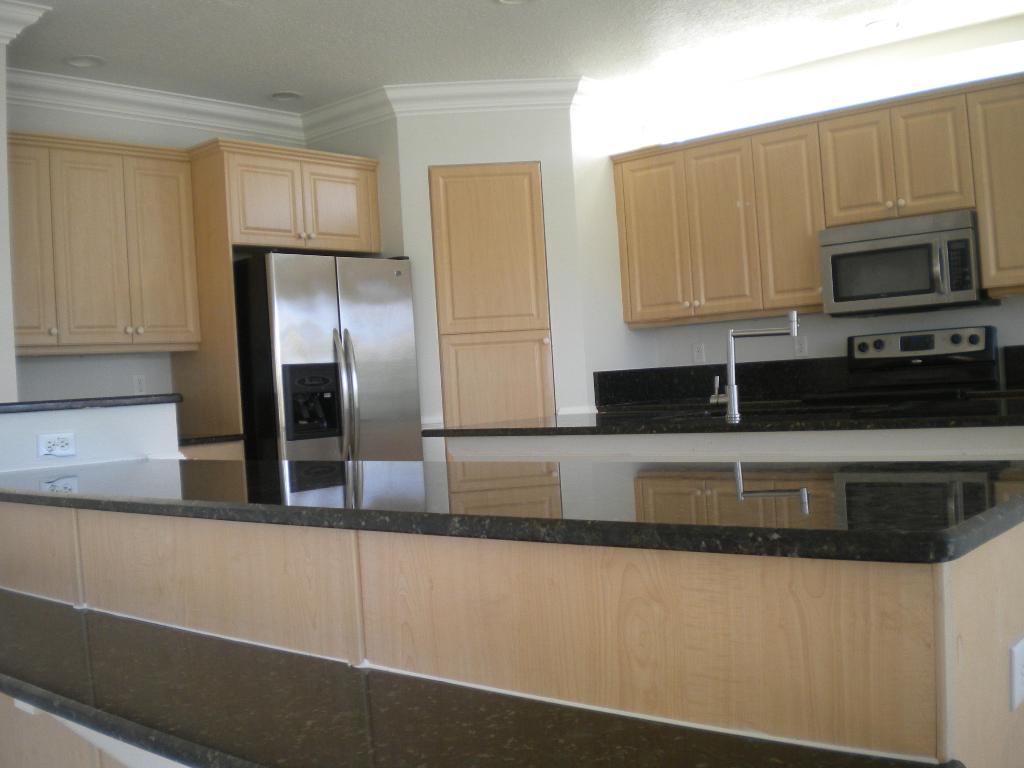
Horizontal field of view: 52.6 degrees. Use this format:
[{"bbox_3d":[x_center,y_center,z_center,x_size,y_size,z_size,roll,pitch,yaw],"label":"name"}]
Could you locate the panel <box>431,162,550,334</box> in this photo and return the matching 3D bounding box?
[{"bbox_3d":[-0.117,-0.748,5.695,0.610,0.935,0.035,-3,1,-3],"label":"panel"}]

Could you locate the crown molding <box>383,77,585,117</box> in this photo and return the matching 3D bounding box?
[{"bbox_3d":[-0.152,-1.577,5.676,1.062,0.151,0.095,-3,1,-2],"label":"crown molding"}]

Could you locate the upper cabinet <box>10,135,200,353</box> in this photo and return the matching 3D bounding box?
[{"bbox_3d":[-2.095,-0.650,5.097,0.335,1.016,1.016,-2,2,43],"label":"upper cabinet"}]

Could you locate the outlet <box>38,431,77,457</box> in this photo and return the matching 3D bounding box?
[{"bbox_3d":[-1.512,0.202,3.440,0.116,0.072,0.010,-4,1,-28],"label":"outlet"}]

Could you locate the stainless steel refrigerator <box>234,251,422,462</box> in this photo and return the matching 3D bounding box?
[{"bbox_3d":[-1.081,0.241,5.628,0.844,1.797,0.901,-2,2,43],"label":"stainless steel refrigerator"}]

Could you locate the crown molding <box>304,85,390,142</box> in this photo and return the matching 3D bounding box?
[{"bbox_3d":[-0.971,-1.535,5.954,0.860,0.151,0.095,-2,2,43],"label":"crown molding"}]

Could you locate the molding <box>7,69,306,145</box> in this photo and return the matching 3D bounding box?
[{"bbox_3d":[-1.845,-1.476,5.574,0.095,0.151,1.846,-2,2,43],"label":"molding"}]

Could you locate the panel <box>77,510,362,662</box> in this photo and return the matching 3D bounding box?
[{"bbox_3d":[-0.674,0.414,2.253,1.010,0.242,0.020,-2,2,39],"label":"panel"}]

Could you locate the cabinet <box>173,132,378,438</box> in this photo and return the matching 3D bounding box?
[{"bbox_3d":[-1.276,-0.492,5.712,0.686,1.459,0.997,-2,2,43],"label":"cabinet"}]

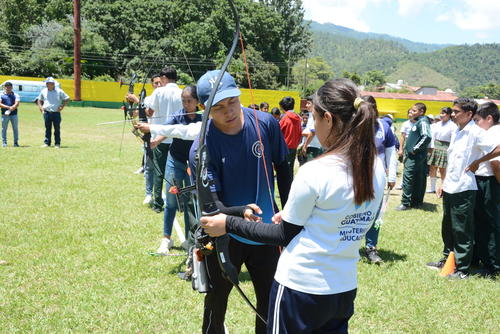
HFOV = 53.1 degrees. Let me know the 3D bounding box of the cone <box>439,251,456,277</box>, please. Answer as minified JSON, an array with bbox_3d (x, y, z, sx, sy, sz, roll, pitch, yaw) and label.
[{"bbox_3d":[1.753,0.836,4.347,0.160,0.205,0.160,2,8,-6],"label":"cone"}]

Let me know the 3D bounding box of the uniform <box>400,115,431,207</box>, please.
[{"bbox_3d":[2.378,-0.092,7.145,0.330,1.312,0.420,1,8,-12],"label":"uniform"}]

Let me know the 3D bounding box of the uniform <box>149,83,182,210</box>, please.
[{"bbox_3d":[-1.042,-0.248,6.168,0.460,1.568,0.320,-3,10,-37],"label":"uniform"}]

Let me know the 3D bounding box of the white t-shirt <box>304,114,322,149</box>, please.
[{"bbox_3d":[1.029,-0.561,7.800,0.300,0.580,0.440,2,8,-5],"label":"white t-shirt"}]

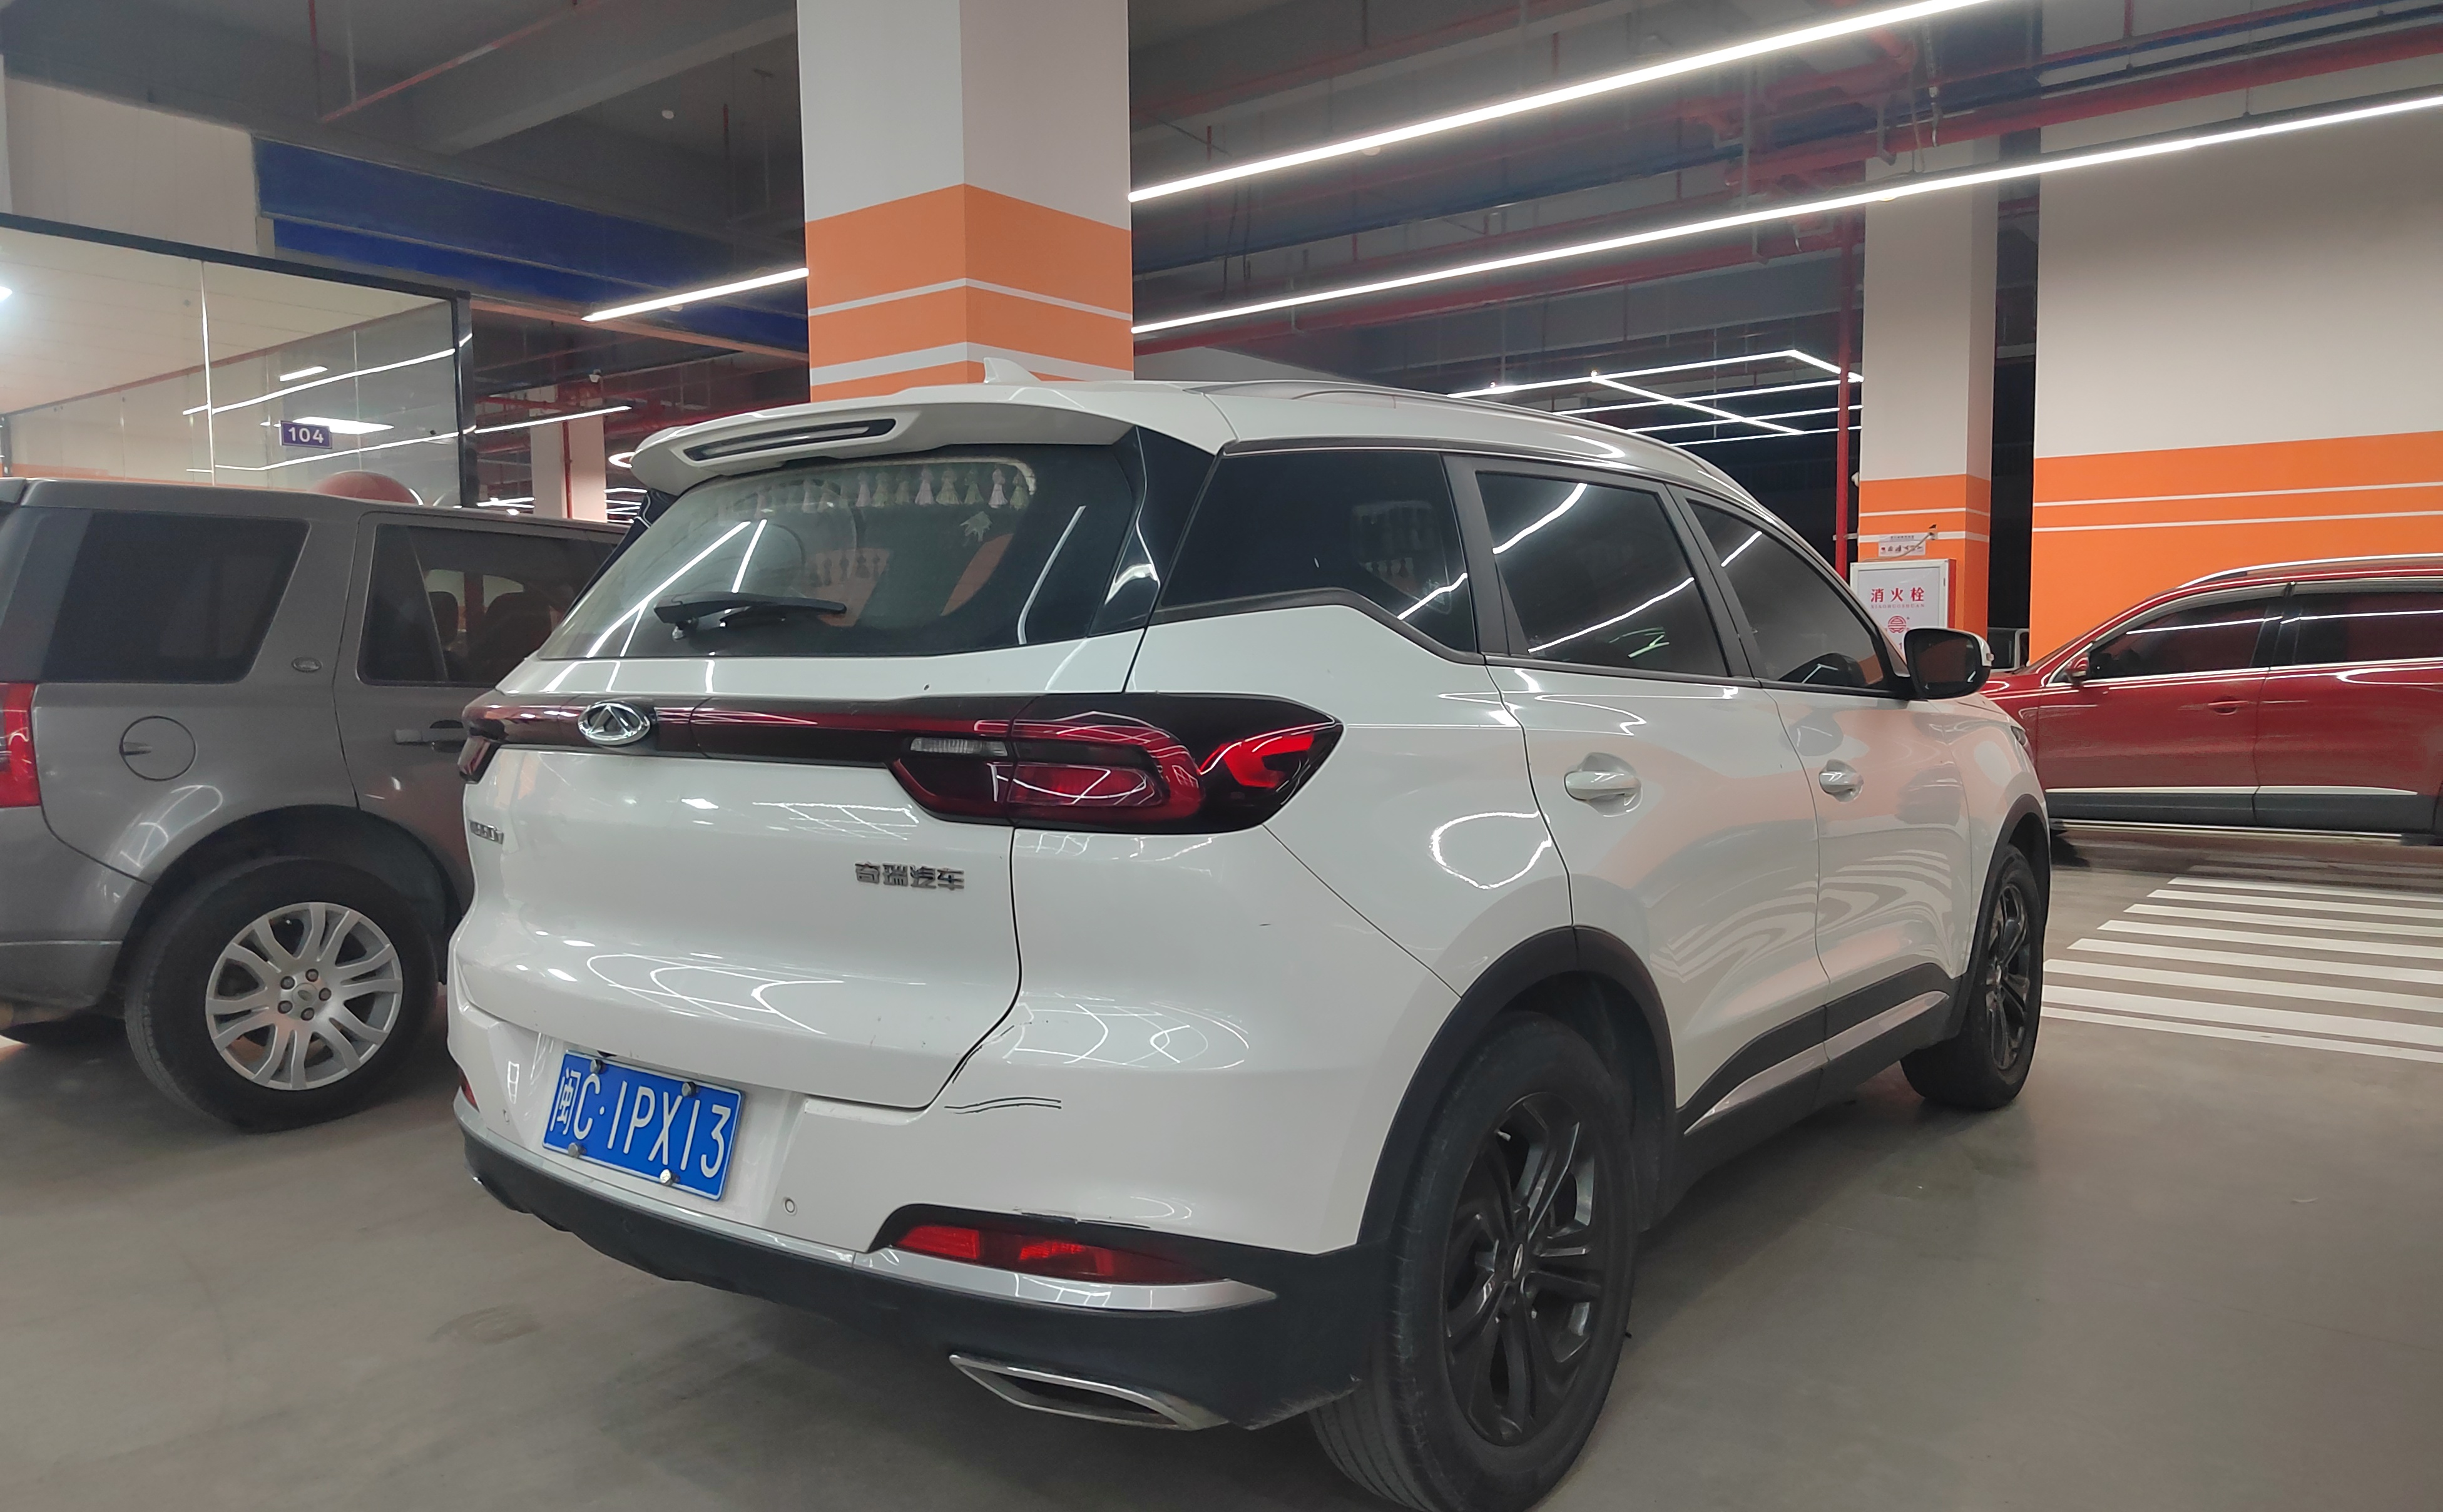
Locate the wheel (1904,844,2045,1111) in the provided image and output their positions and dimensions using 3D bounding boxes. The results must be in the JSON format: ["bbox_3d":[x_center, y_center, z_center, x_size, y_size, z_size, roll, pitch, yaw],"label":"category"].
[{"bbox_3d":[2.060,0.595,4.478,0.230,0.720,0.725,2,4,39],"label":"wheel"}]

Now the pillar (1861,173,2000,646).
[{"bbox_3d":[5.659,-2.307,13.038,0.800,5.200,0.760,3,5,38],"label":"pillar"}]

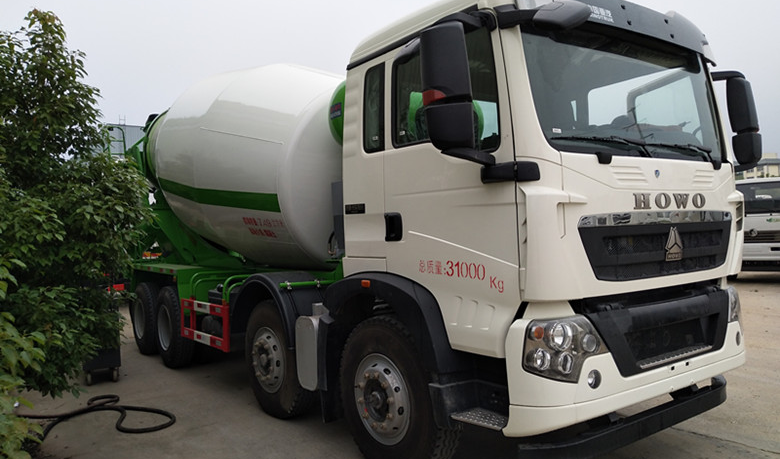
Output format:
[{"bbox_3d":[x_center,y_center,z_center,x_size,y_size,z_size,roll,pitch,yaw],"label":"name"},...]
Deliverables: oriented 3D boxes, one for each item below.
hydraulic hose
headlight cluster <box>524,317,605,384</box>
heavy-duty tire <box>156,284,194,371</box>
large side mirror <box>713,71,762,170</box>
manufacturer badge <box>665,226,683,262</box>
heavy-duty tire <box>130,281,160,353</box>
[{"bbox_3d":[-2.751,1.743,5.437,1.658,0.080,1.055,-3,-1,40],"label":"hydraulic hose"},{"bbox_3d":[0.915,0.634,3.048,0.502,0.362,0.221,-1,-1,-31],"label":"headlight cluster"},{"bbox_3d":[-2.876,1.296,7.833,0.301,1.080,1.085,-1,-1,-36],"label":"heavy-duty tire"},{"bbox_3d":[2.644,-0.796,4.404,0.342,0.703,0.201,-1,-1,-36],"label":"large side mirror"},{"bbox_3d":[1.687,0.084,3.483,0.166,0.216,0.030,-1,-1,-36],"label":"manufacturer badge"},{"bbox_3d":[-3.660,1.341,8.900,0.301,1.080,1.085,-1,-1,-36],"label":"heavy-duty tire"}]

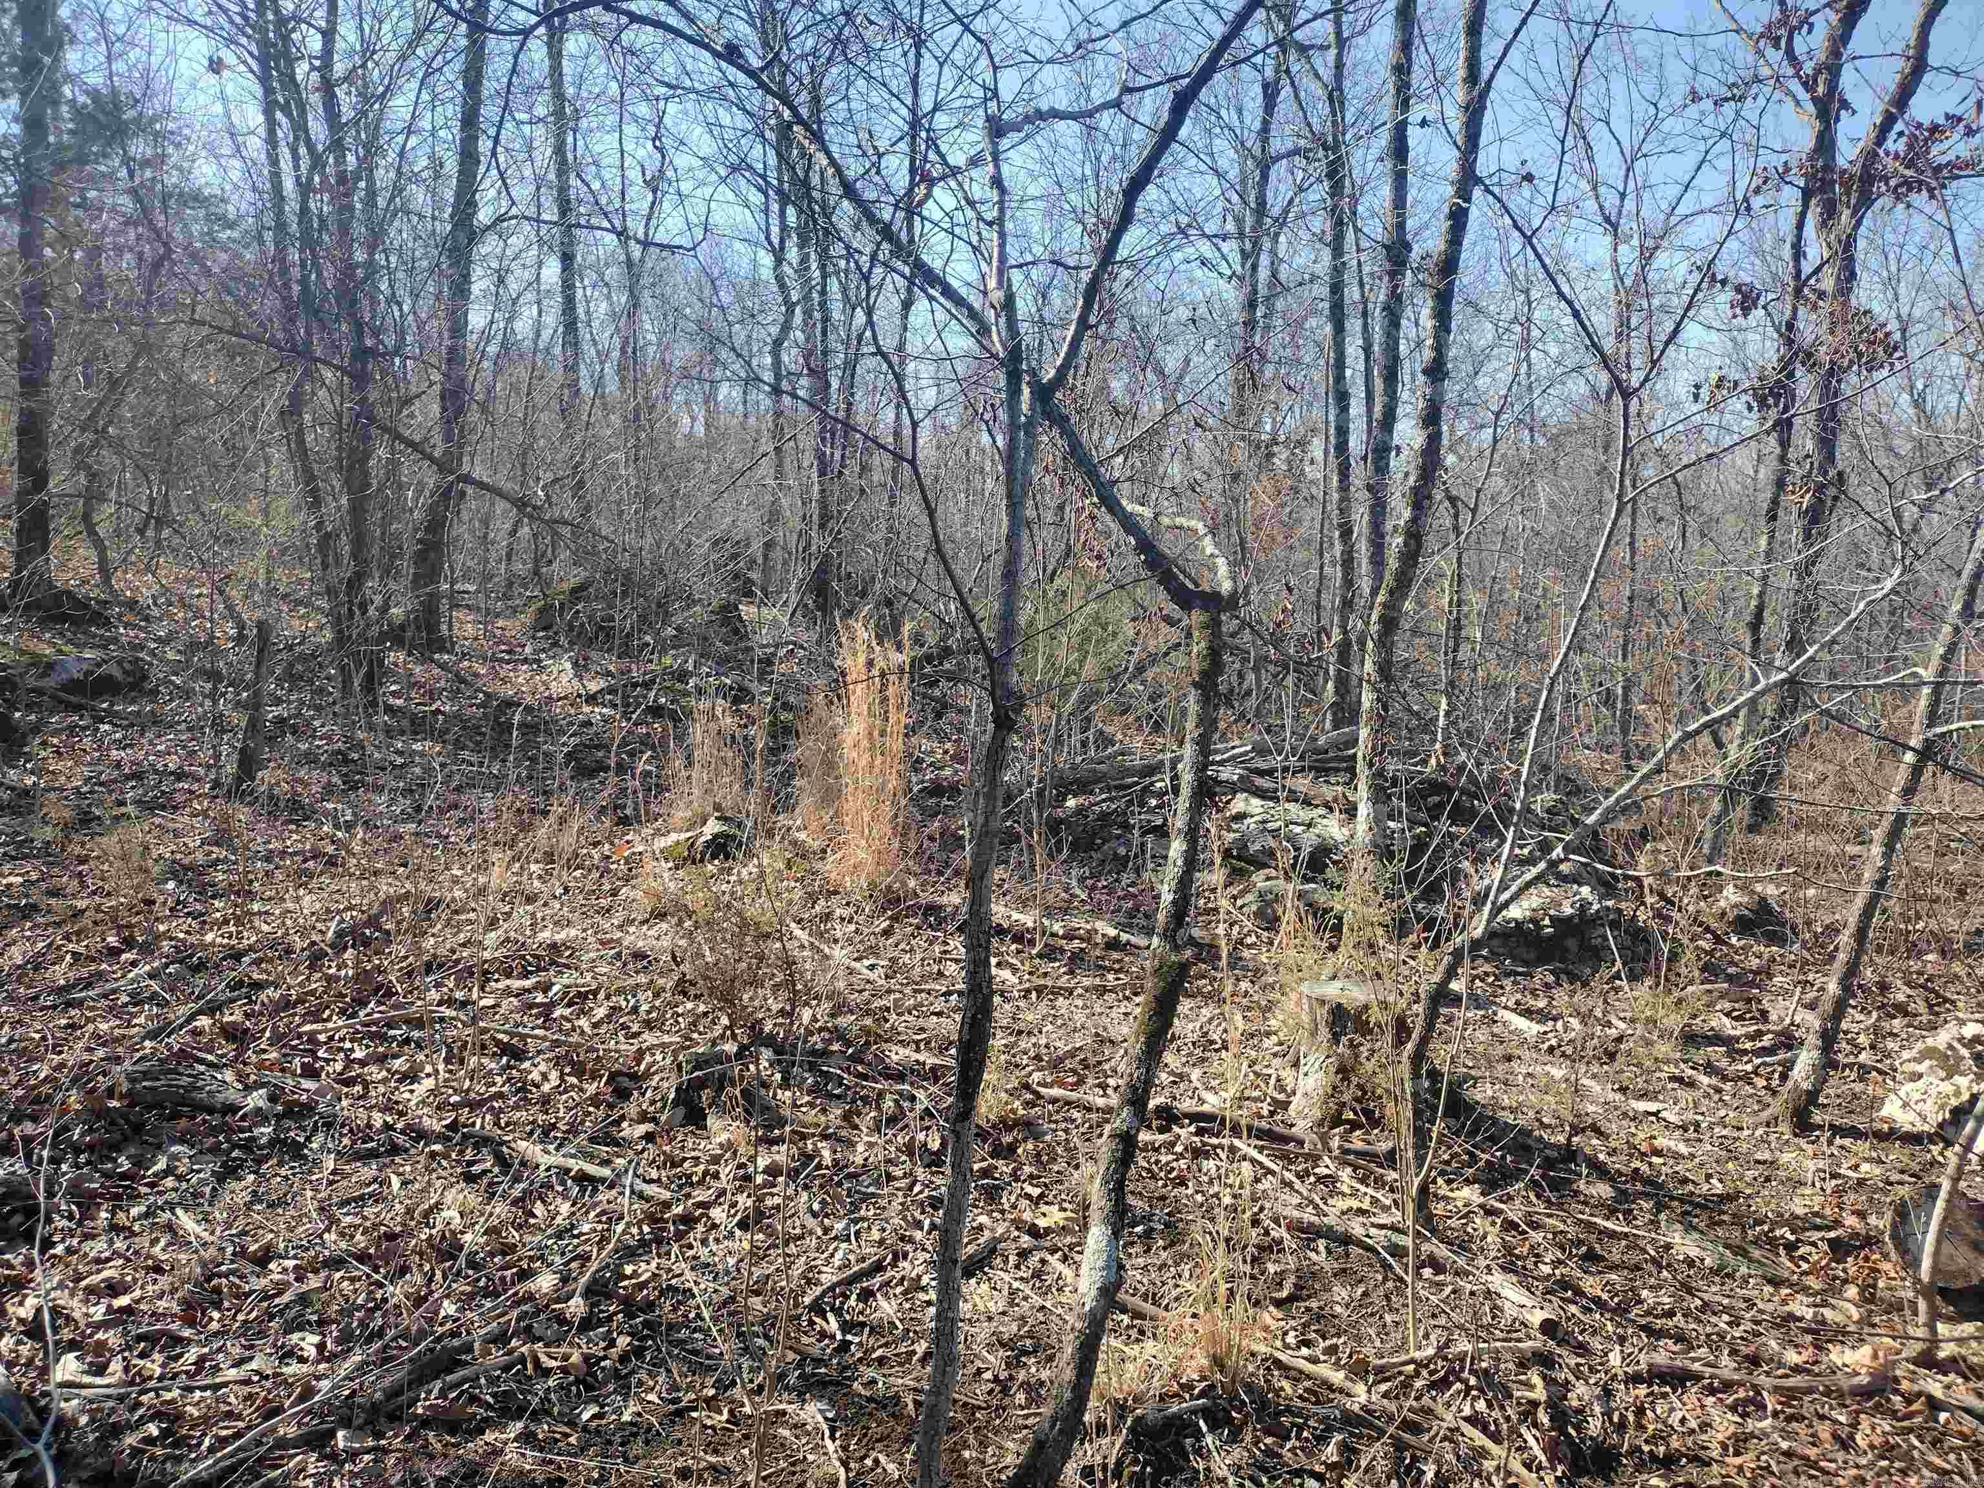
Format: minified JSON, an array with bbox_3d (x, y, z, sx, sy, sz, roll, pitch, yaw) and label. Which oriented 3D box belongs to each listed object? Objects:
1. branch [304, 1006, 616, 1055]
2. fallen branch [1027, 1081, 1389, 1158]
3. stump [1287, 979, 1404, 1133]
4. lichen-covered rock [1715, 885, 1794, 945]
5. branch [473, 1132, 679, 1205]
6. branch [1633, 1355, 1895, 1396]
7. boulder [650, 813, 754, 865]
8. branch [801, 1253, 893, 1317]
[{"bbox_3d":[-1.569,0.836,4.604,0.904,0.070,0.150,3,7,-1],"label":"branch"},{"bbox_3d":[0.581,1.018,4.251,1.004,0.050,0.080,6,7,19],"label":"fallen branch"},{"bbox_3d":[0.989,0.864,4.309,0.290,0.390,0.290,1,4,0],"label":"stump"},{"bbox_3d":[3.522,0.781,7.141,0.370,0.260,0.330,3,4,26],"label":"lichen-covered rock"},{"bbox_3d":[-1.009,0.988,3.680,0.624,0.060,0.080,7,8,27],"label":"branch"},{"bbox_3d":[1.513,1.228,3.036,0.489,0.040,0.060,4,7,4],"label":"branch"},{"bbox_3d":[-1.352,0.441,7.242,0.470,0.240,0.360,0,4,-11],"label":"boulder"},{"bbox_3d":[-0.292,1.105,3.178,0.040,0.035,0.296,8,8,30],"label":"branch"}]

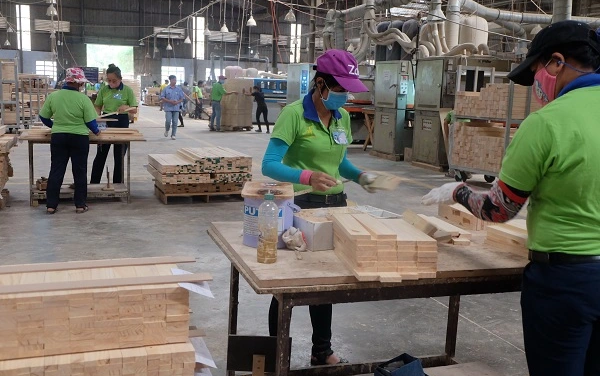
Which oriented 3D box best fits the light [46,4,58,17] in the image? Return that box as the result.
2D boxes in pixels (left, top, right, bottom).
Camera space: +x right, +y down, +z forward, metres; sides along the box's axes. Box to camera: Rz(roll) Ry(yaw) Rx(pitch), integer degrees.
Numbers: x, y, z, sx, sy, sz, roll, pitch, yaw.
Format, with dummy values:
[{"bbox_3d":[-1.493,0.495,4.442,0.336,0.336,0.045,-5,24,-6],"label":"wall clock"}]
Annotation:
[{"bbox_3d":[-7.508,-5.375,18.200,0.350,0.360,0.350,2,9,0],"label":"light"}]

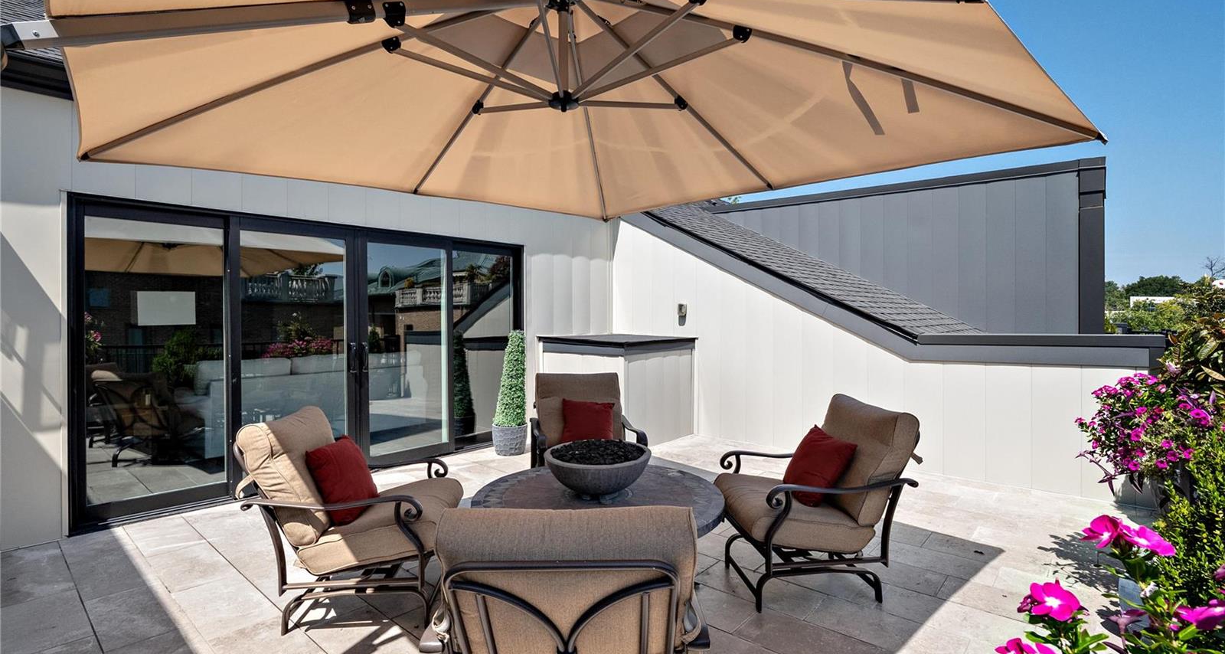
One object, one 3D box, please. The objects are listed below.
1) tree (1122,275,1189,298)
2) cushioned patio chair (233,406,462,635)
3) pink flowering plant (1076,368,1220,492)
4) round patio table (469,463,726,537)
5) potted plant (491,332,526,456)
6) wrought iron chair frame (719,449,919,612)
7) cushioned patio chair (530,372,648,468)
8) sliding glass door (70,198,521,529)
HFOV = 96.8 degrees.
[{"bbox_3d":[89.820,-1.500,90.000,8.500,14.000,8.500,0,1,44],"label":"tree"},{"bbox_3d":[-1.188,0.847,2.574,0.870,0.920,0.700,0,1,-6],"label":"cushioned patio chair"},{"bbox_3d":[3.450,0.664,3.500,0.660,0.770,0.660,0,1,44],"label":"pink flowering plant"},{"bbox_3d":[-0.068,1.067,2.715,1.220,0.465,1.220,0,1,0],"label":"round patio table"},{"bbox_3d":[-1.054,0.649,5.550,0.360,1.249,0.360,0,1,0],"label":"potted plant"},{"bbox_3d":[1.028,0.904,2.765,0.810,0.780,0.700,0,1,-7],"label":"wrought iron chair frame"},{"bbox_3d":[-0.202,0.828,3.854,0.700,0.920,0.870,0,1,-15],"label":"cushioned patio chair"},{"bbox_3d":[-2.217,0.213,4.782,0.130,2.140,3.630,0,1,40],"label":"sliding glass door"}]

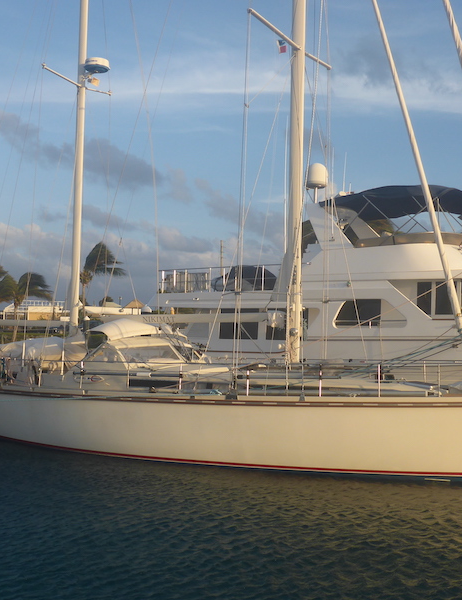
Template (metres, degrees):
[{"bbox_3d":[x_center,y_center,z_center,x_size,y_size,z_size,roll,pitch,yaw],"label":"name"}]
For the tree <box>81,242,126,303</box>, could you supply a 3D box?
[{"bbox_3d":[-13.290,-0.990,84.000,4.670,9.970,4.200,0,-2,0],"label":"tree"}]

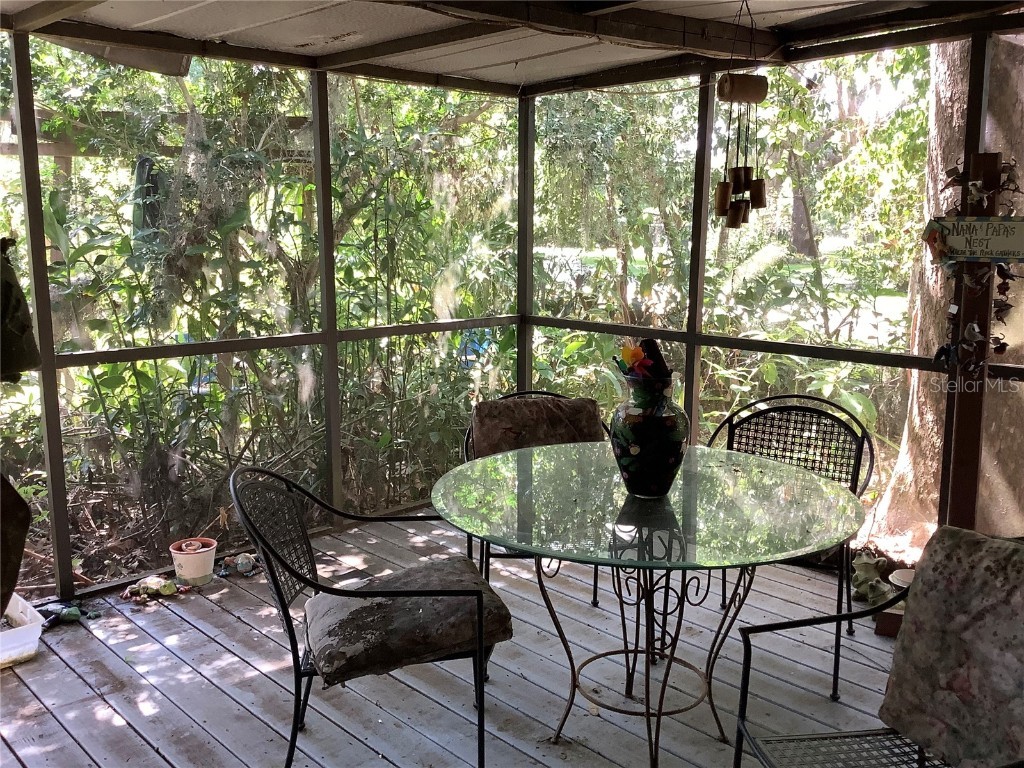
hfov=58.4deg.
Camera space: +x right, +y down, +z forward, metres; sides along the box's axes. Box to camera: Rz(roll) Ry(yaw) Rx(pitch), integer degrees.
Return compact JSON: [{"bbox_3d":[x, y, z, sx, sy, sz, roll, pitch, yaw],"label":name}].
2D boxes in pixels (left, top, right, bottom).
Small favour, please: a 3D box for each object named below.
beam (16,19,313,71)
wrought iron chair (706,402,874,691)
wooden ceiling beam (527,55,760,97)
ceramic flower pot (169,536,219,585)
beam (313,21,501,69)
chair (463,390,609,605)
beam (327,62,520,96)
[{"bbox_3d":[-1.289,-1.324,3.585,1.228,0.067,0.074,-9,13,-43],"label":"beam"},{"bbox_3d":[0.891,0.481,3.101,0.589,0.822,0.624,5,11,30],"label":"wrought iron chair"},{"bbox_3d":[0.563,-1.453,4.315,0.074,0.070,1.480,-9,13,-43],"label":"wooden ceiling beam"},{"bbox_3d":[-1.286,0.725,3.718,0.188,0.143,0.188,0,10,0],"label":"ceramic flower pot"},{"bbox_3d":[-0.413,-1.314,3.558,0.050,0.063,1.208,-9,13,-43],"label":"beam"},{"bbox_3d":[0.136,0.473,3.159,0.589,0.822,0.624,-2,10,-13],"label":"chair"},{"bbox_3d":[-0.402,-1.474,4.451,1.249,0.067,0.074,-9,13,-43],"label":"beam"}]

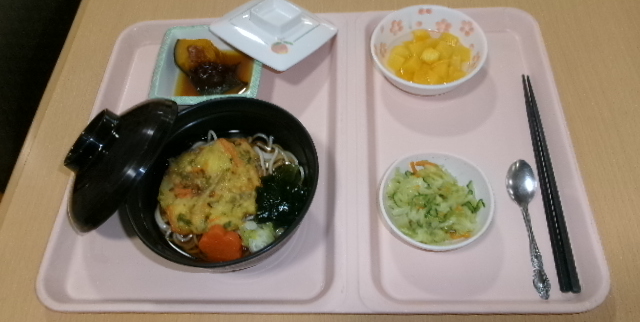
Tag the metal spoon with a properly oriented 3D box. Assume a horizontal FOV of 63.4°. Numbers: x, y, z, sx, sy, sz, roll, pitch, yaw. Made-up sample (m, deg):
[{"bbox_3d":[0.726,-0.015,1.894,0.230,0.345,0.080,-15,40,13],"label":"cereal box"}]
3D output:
[{"bbox_3d":[0.182,0.053,0.443,0.027,0.016,0.131,1,58,5],"label":"metal spoon"}]

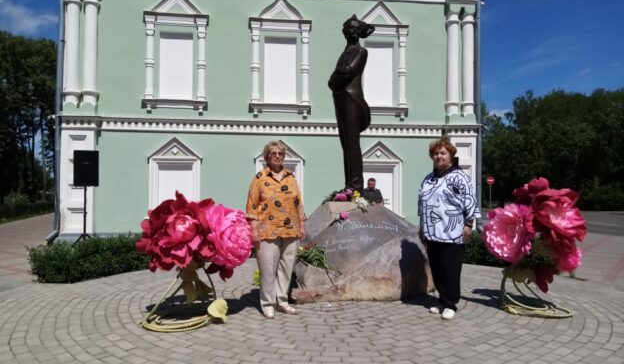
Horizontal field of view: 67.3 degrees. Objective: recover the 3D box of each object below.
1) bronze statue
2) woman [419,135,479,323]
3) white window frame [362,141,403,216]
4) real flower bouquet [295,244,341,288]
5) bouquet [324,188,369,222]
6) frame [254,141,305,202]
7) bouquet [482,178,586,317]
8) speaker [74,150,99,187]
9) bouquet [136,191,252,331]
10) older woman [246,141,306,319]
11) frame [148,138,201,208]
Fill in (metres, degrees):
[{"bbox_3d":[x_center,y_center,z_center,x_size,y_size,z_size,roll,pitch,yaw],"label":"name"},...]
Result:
[{"bbox_3d":[0.486,-0.949,5.700,0.460,2.160,0.470,2,-2,-44],"label":"bronze statue"},{"bbox_3d":[1.313,0.431,4.463,0.530,1.650,0.410,0,-2,22],"label":"woman"},{"bbox_3d":[1.464,-0.038,10.256,1.079,1.682,0.170,1,-1,-7],"label":"white window frame"},{"bbox_3d":[0.060,0.912,5.120,0.470,0.440,0.340,0,-2,0],"label":"real flower bouquet"},{"bbox_3d":[0.405,0.276,5.500,0.500,0.380,0.360,0,-2,0],"label":"bouquet"},{"bbox_3d":[-0.713,-0.045,10.450,1.120,1.740,0.160,1,-2,-7],"label":"frame"},{"bbox_3d":[2.182,0.622,4.648,0.950,1.300,0.780,0,-2,22],"label":"bouquet"},{"bbox_3d":[-4.276,-0.260,8.880,0.440,0.680,0.370,1,-1,-14],"label":"speaker"},{"bbox_3d":[-1.010,0.652,4.120,0.980,1.140,0.750,1,-1,-6],"label":"bouquet"},{"bbox_3d":[-0.332,0.431,4.473,0.540,1.640,0.390,1,-2,-8],"label":"older woman"},{"bbox_3d":[-2.828,-0.067,9.739,1.122,1.659,0.170,1,-1,-7],"label":"frame"}]

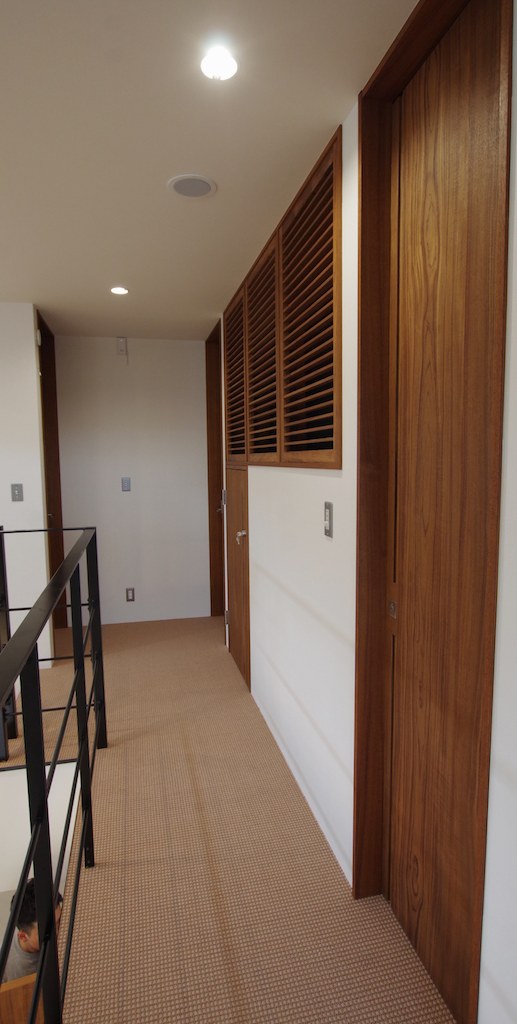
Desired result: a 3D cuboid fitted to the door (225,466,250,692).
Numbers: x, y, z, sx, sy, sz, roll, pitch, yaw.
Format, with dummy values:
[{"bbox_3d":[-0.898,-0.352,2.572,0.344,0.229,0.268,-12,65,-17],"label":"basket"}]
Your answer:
[{"bbox_3d":[-0.122,0.390,3.392,0.050,1.360,0.630,-2,6,-14],"label":"door"}]

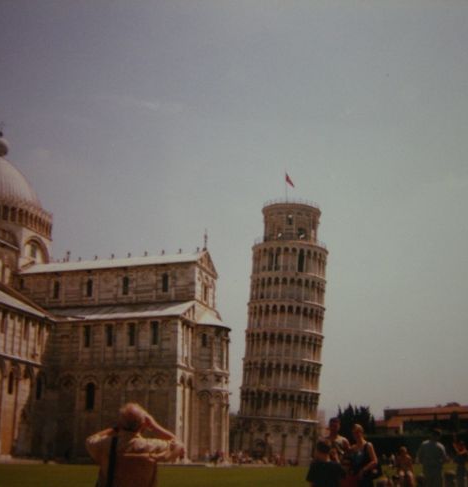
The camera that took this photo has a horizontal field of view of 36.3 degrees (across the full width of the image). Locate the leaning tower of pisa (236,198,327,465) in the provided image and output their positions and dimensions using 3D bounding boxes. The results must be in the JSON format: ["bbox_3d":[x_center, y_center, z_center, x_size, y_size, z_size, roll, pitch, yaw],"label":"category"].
[{"bbox_3d":[10.860,17.624,151.812,16.500,56.000,16.500,5,-15,1],"label":"leaning tower of pisa"}]

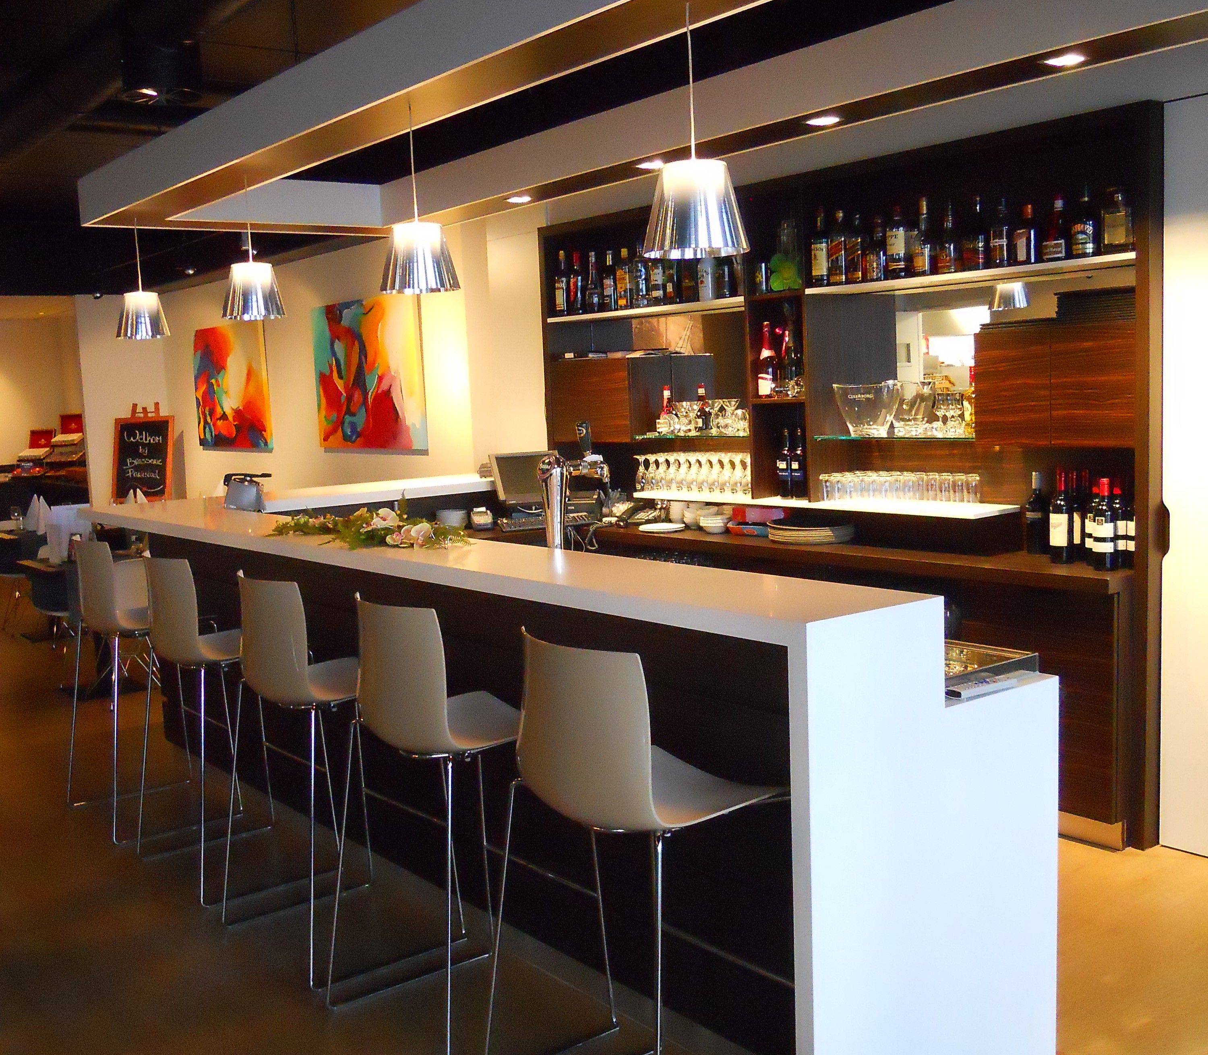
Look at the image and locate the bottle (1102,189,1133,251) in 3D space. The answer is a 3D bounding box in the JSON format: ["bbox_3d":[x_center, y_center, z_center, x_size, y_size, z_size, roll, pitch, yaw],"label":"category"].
[{"bbox_3d":[1.652,-0.984,4.192,0.086,0.214,0.099,-7,7,-37],"label":"bottle"}]

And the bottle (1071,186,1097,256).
[{"bbox_3d":[1.616,-1.030,4.391,0.084,0.242,0.084,1,7,30],"label":"bottle"}]

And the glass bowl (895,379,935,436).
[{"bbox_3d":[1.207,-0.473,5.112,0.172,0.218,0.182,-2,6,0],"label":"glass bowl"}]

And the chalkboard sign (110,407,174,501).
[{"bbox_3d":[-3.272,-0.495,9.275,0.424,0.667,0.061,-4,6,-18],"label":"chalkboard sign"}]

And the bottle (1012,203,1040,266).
[{"bbox_3d":[1.496,-1.044,4.630,0.078,0.207,0.078,-6,7,-38],"label":"bottle"}]

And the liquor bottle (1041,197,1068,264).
[{"bbox_3d":[1.567,-1.044,4.538,0.088,0.221,0.088,-6,7,-38],"label":"liquor bottle"}]

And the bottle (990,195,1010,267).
[{"bbox_3d":[1.430,-1.069,4.710,0.068,0.245,0.068,-6,7,-38],"label":"bottle"}]

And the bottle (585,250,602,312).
[{"bbox_3d":[-0.052,-1.219,6.504,0.080,0.315,0.080,-2,6,0],"label":"bottle"}]

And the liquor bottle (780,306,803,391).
[{"bbox_3d":[0.781,-0.724,5.412,0.099,0.358,0.099,-2,6,0],"label":"liquor bottle"}]

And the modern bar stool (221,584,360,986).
[{"bbox_3d":[-0.805,0.673,3.868,0.527,1.093,0.613,-6,7,-38],"label":"modern bar stool"}]

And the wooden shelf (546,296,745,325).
[{"bbox_3d":[0.260,-1.004,6.067,0.258,0.026,1.418,-7,7,-37],"label":"wooden shelf"}]

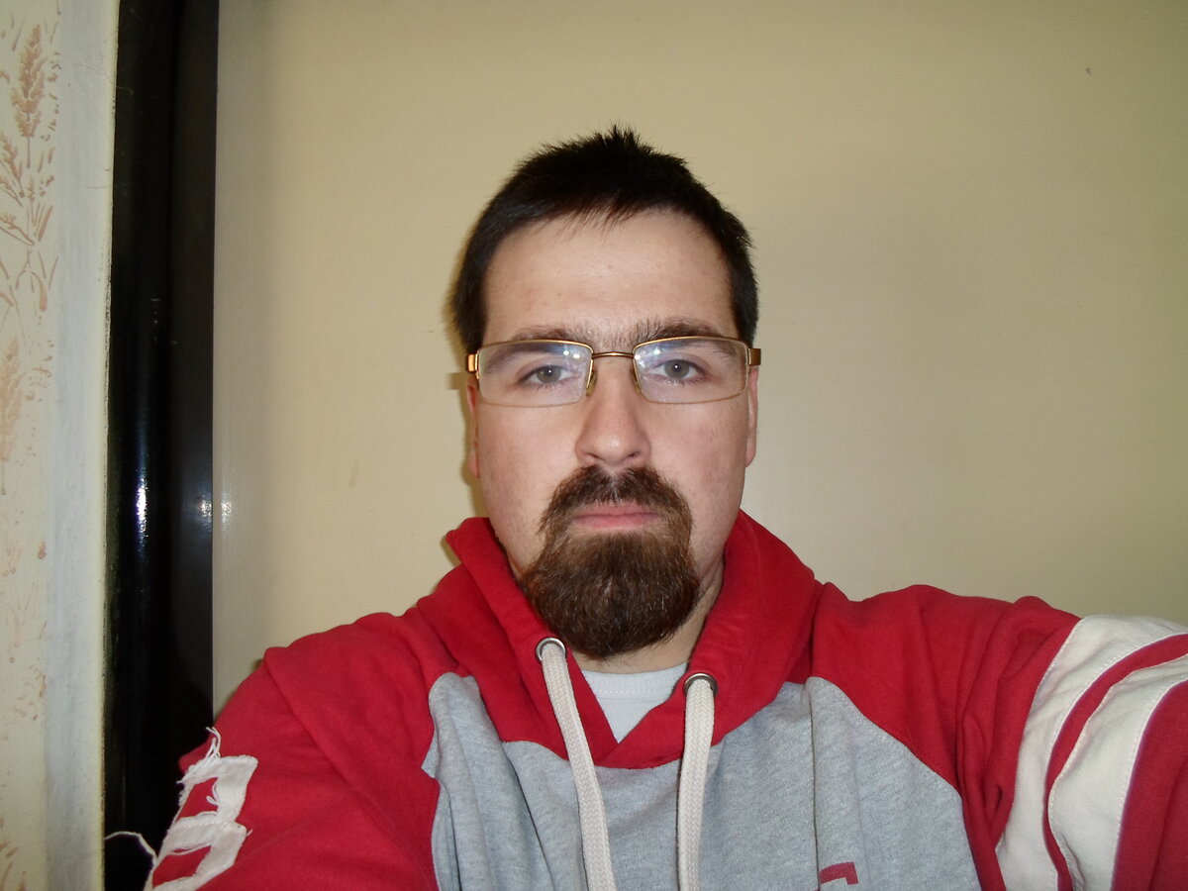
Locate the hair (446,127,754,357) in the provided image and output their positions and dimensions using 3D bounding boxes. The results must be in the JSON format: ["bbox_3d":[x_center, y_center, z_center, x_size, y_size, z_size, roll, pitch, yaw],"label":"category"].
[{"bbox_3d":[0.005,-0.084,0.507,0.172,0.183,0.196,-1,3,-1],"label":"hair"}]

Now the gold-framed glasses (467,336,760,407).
[{"bbox_3d":[0.008,-0.037,0.464,0.139,0.040,0.138,-1,3,-1],"label":"gold-framed glasses"}]

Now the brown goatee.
[{"bbox_3d":[0.008,0.055,0.409,0.086,0.092,0.057,-1,3,-1],"label":"brown goatee"}]

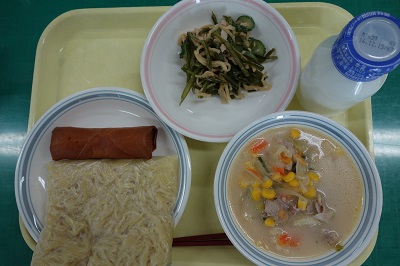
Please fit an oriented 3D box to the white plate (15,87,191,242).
[{"bbox_3d":[-0.096,0.044,0.327,0.177,0.038,0.177,0,79,2],"label":"white plate"}]

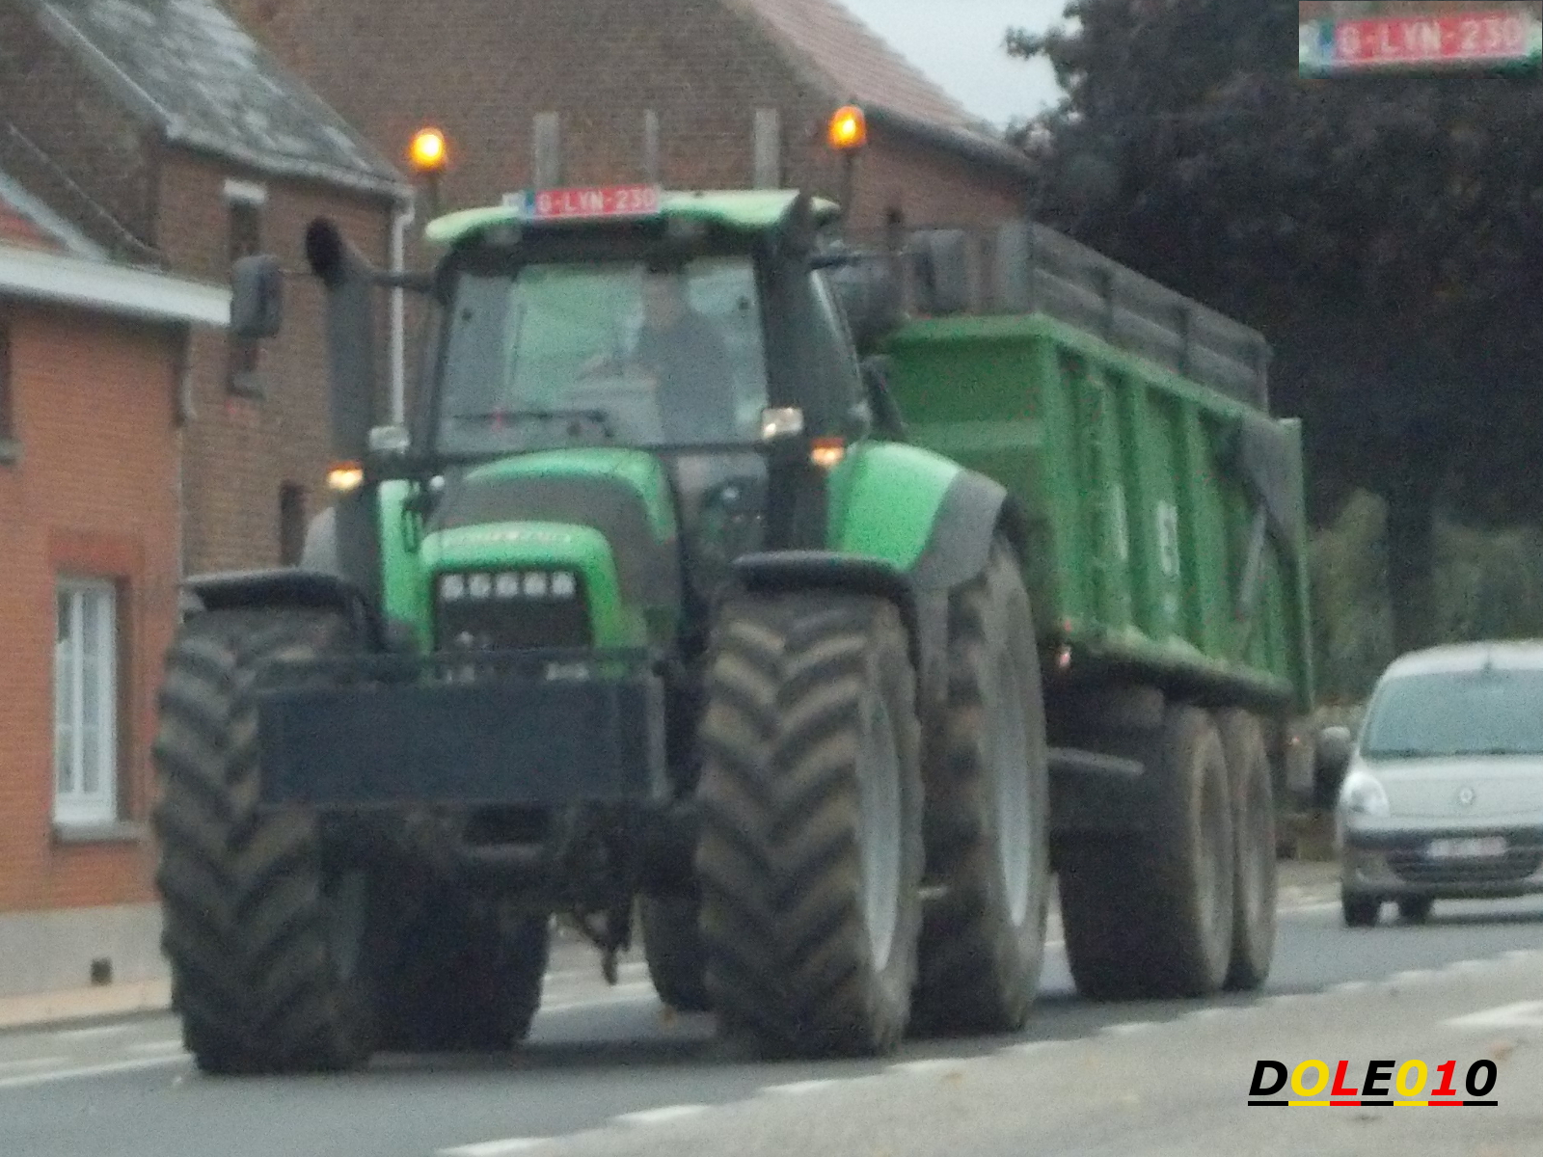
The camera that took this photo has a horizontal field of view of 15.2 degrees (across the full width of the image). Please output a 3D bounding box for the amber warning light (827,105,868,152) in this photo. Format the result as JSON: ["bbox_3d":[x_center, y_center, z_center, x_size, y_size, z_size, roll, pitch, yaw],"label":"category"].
[{"bbox_3d":[0.284,-1.668,21.500,0.145,0.175,0.145,-2,-2,0],"label":"amber warning light"}]

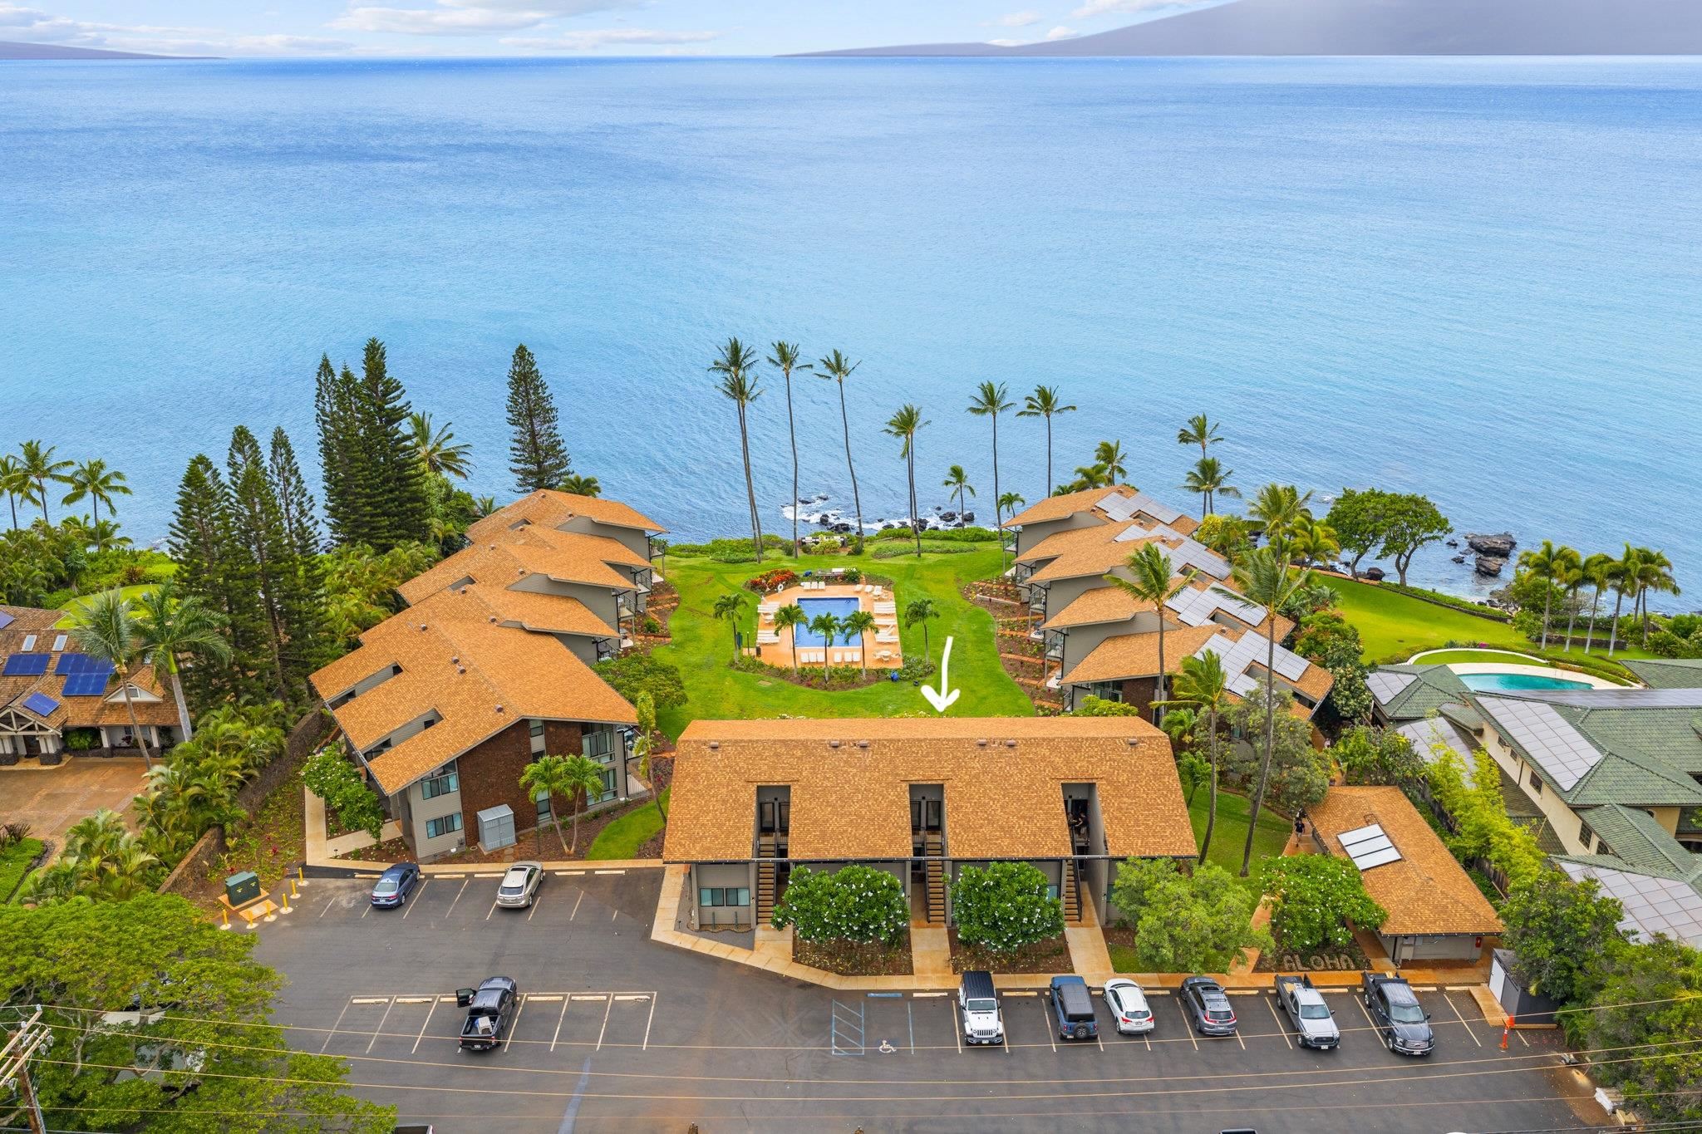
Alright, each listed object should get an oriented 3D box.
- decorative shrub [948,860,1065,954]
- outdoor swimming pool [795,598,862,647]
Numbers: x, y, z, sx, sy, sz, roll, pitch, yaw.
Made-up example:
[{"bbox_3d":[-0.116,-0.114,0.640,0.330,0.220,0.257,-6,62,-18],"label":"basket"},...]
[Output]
[{"bbox_3d":[9.102,19.537,75.710,6.464,5.000,5.000,0,21,0],"label":"decorative shrub"},{"bbox_3d":[-2.061,5.769,124.095,6.100,1.500,11.300,0,21,-1],"label":"outdoor swimming pool"}]

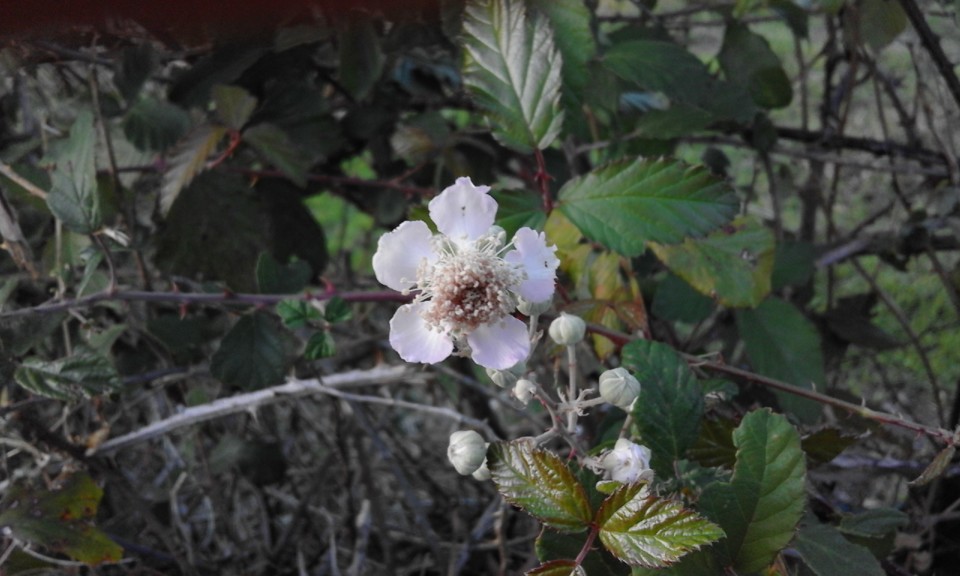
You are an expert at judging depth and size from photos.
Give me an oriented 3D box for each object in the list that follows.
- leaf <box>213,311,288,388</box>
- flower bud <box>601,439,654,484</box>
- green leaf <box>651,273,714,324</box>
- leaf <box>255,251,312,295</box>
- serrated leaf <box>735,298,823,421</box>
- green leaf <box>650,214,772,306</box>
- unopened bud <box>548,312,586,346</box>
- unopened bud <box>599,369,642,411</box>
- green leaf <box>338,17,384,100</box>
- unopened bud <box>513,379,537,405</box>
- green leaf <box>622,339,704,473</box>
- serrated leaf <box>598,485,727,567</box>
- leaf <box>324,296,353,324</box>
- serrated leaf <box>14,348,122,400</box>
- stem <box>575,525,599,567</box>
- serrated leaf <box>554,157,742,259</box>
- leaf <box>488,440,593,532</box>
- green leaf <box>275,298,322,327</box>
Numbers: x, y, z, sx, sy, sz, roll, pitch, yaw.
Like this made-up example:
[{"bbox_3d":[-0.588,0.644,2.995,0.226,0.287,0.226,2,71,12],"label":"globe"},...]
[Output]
[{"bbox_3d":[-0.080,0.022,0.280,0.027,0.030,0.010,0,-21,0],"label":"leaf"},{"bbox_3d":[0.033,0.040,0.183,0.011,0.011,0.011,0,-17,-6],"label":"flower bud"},{"bbox_3d":[0.074,0.003,0.290,0.024,0.022,0.006,0,-6,0],"label":"green leaf"},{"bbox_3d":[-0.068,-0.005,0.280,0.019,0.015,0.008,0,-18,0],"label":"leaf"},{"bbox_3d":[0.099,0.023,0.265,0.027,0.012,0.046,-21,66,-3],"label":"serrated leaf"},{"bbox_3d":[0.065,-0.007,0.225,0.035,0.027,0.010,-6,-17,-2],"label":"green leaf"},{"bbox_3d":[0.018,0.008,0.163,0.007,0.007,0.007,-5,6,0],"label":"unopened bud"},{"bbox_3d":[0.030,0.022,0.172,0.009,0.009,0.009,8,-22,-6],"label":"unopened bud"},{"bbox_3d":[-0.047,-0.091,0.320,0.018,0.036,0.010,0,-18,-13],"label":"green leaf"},{"bbox_3d":[0.009,0.021,0.163,0.005,0.005,0.005,-23,18,-2],"label":"unopened bud"},{"bbox_3d":[0.043,0.028,0.190,0.018,0.031,0.007,-8,-6,5],"label":"green leaf"},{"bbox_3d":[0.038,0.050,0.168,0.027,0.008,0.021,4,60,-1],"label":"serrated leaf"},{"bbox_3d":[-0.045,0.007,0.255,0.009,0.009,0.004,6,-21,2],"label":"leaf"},{"bbox_3d":[-0.139,0.029,0.270,0.036,0.009,0.017,10,65,-1],"label":"serrated leaf"},{"bbox_3d":[0.021,0.050,0.157,0.002,0.009,0.002,26,-12,0],"label":"stem"},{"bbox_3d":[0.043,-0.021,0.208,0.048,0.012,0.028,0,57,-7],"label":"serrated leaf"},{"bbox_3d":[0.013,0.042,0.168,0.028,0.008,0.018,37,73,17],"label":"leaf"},{"bbox_3d":[-0.052,0.007,0.230,0.013,0.009,0.005,0,18,0],"label":"green leaf"}]

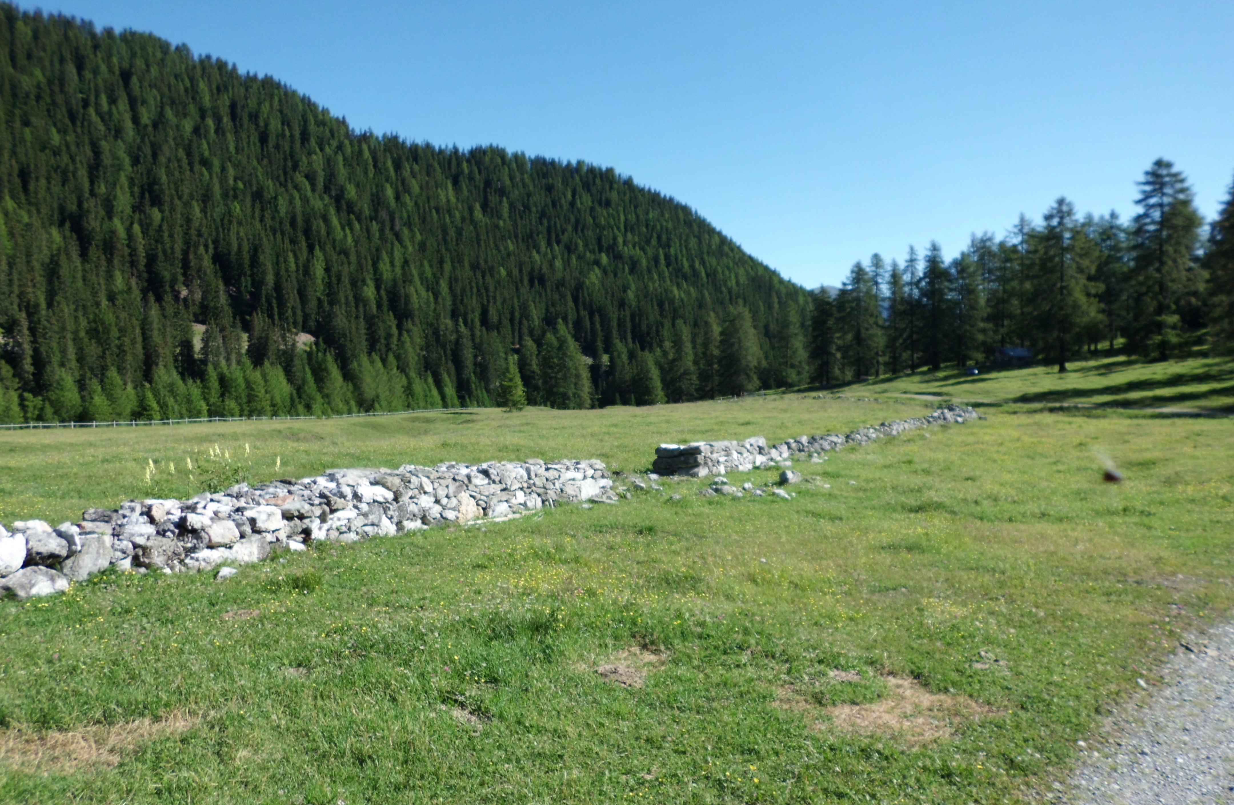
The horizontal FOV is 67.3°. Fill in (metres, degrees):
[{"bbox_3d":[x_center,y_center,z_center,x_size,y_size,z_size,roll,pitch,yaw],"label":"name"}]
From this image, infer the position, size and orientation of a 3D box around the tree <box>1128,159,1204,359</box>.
[{"bbox_3d":[62.791,-16.428,106.000,8.342,22.823,8.342,0,1,0],"label":"tree"}]

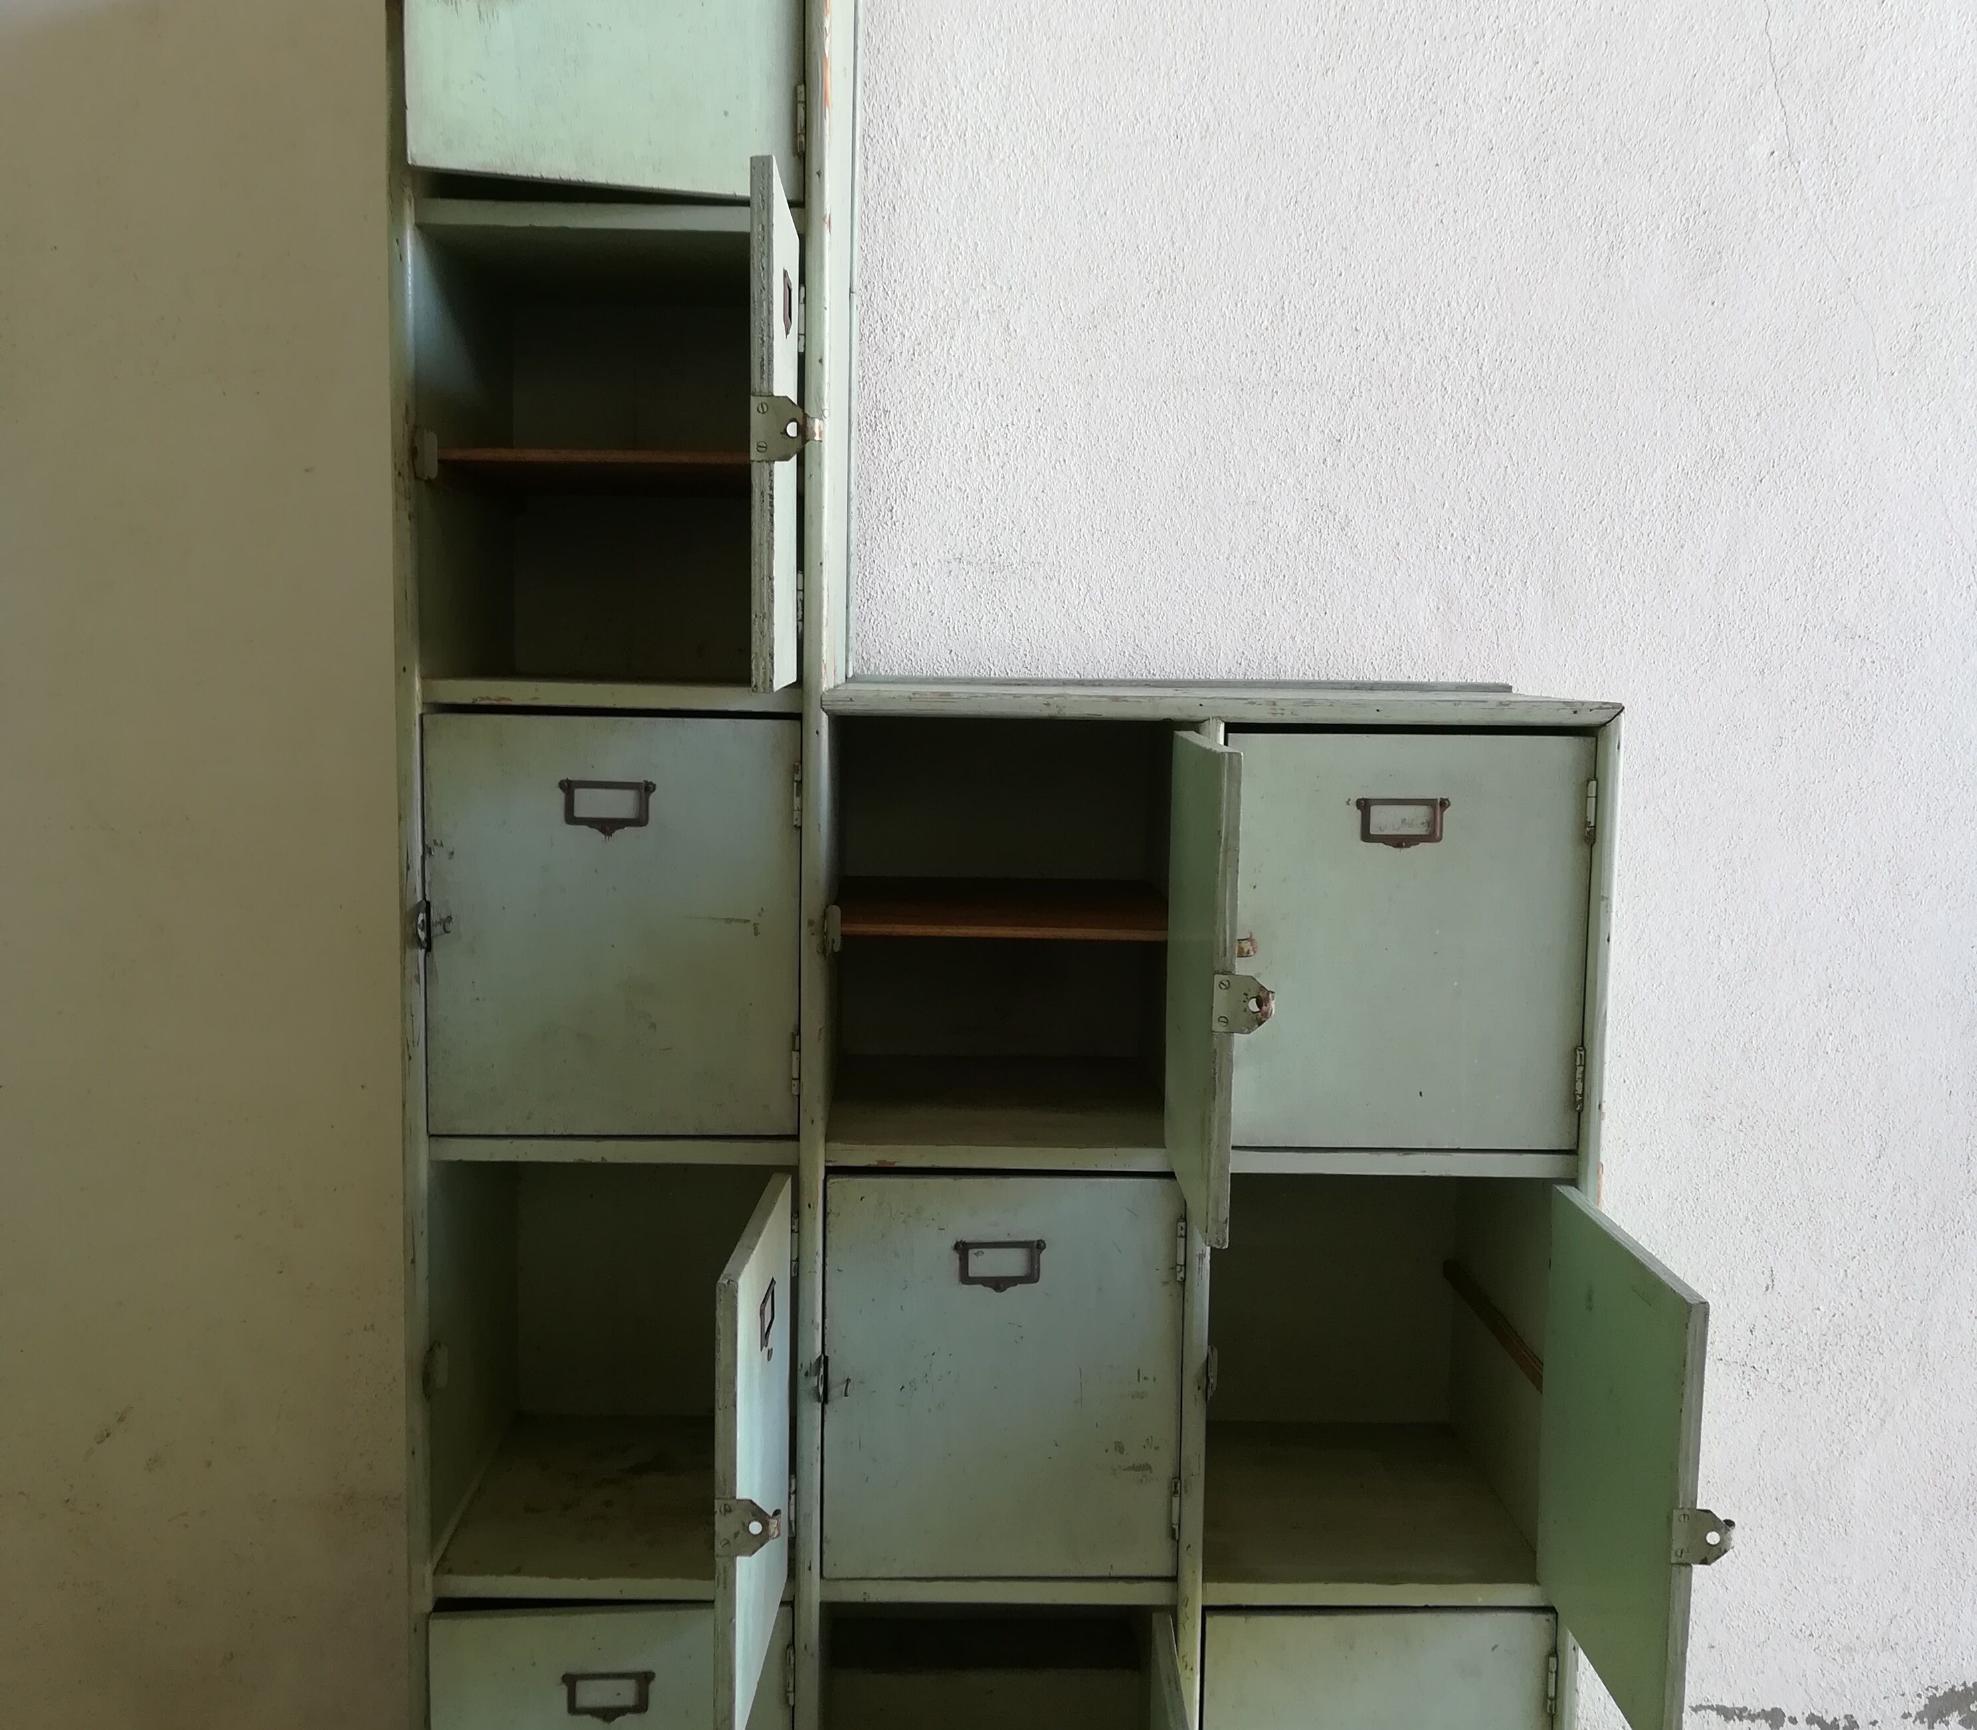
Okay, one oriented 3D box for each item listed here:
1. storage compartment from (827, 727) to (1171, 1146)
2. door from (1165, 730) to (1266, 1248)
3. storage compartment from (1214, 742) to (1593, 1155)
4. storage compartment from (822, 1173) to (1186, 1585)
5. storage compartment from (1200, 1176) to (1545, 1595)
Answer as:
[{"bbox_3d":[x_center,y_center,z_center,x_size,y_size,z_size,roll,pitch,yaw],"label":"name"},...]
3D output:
[{"bbox_3d":[0.017,0.046,2.060,0.348,0.403,0.412,1,6,-1],"label":"storage compartment"},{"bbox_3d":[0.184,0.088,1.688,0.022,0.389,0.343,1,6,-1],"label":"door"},{"bbox_3d":[0.390,0.051,2.067,0.344,0.403,0.412,1,6,-1],"label":"storage compartment"},{"bbox_3d":[0.008,0.427,1.911,0.314,0.370,0.374,1,6,-2],"label":"storage compartment"},{"bbox_3d":[0.383,0.476,2.112,0.344,0.408,0.412,1,6,-1],"label":"storage compartment"}]

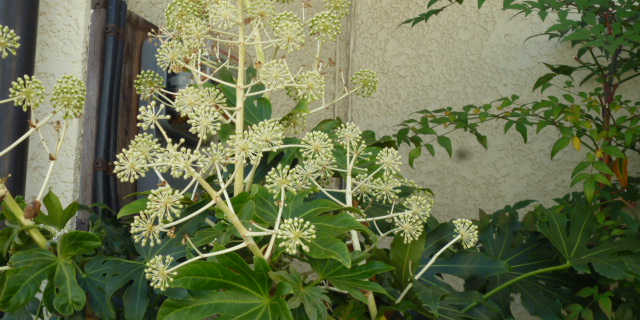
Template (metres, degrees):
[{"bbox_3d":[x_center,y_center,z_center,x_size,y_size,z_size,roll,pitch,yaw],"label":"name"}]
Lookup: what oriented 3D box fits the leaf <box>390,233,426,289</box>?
[{"bbox_3d":[0.125,0.141,2.030,0.051,0.081,0.035,2,-12,0],"label":"leaf"}]

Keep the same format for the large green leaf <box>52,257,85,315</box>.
[{"bbox_3d":[-0.324,0.163,1.860,0.041,0.072,0.040,4,-12,-10],"label":"large green leaf"}]

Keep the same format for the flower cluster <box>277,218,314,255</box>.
[{"bbox_3d":[-0.032,0.099,1.890,0.050,0.050,0.047,2,-11,0],"label":"flower cluster"}]

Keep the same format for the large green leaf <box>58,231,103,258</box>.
[{"bbox_3d":[-0.312,0.110,1.880,0.057,0.036,0.045,4,-12,-9],"label":"large green leaf"}]

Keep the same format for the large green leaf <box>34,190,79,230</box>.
[{"bbox_3d":[-0.353,0.068,1.930,0.059,0.053,0.045,4,-12,-10],"label":"large green leaf"}]

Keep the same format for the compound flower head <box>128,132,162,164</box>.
[{"bbox_3d":[-0.236,-0.017,1.950,0.045,0.042,0.042,2,-12,0],"label":"compound flower head"}]

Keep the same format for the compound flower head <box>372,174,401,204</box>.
[{"bbox_3d":[0.091,0.040,2.000,0.041,0.040,0.039,2,-12,0],"label":"compound flower head"}]

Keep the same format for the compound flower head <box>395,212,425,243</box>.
[{"bbox_3d":[0.123,0.095,1.990,0.041,0.044,0.041,2,-11,0],"label":"compound flower head"}]

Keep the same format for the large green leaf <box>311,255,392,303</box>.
[{"bbox_3d":[0.043,0.162,1.970,0.112,0.059,0.075,2,-12,0],"label":"large green leaf"}]

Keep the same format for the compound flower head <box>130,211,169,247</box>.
[{"bbox_3d":[-0.227,0.091,1.920,0.051,0.048,0.047,2,-11,0],"label":"compound flower head"}]

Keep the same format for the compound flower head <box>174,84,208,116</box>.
[{"bbox_3d":[-0.176,-0.082,1.980,0.046,0.045,0.044,2,-12,0],"label":"compound flower head"}]

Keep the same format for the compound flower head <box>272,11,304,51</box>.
[{"bbox_3d":[-0.043,-0.176,1.960,0.043,0.054,0.043,2,-12,-1],"label":"compound flower head"}]

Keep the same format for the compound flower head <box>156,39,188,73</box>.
[{"bbox_3d":[-0.199,-0.141,1.950,0.043,0.046,0.043,3,-12,-6],"label":"compound flower head"}]

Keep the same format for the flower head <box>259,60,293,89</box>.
[{"bbox_3d":[-0.061,-0.117,1.980,0.046,0.045,0.044,2,-12,0],"label":"flower head"}]

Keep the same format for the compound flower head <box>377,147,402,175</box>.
[{"bbox_3d":[0.097,0.001,2.020,0.036,0.039,0.036,2,-11,0],"label":"compound flower head"}]

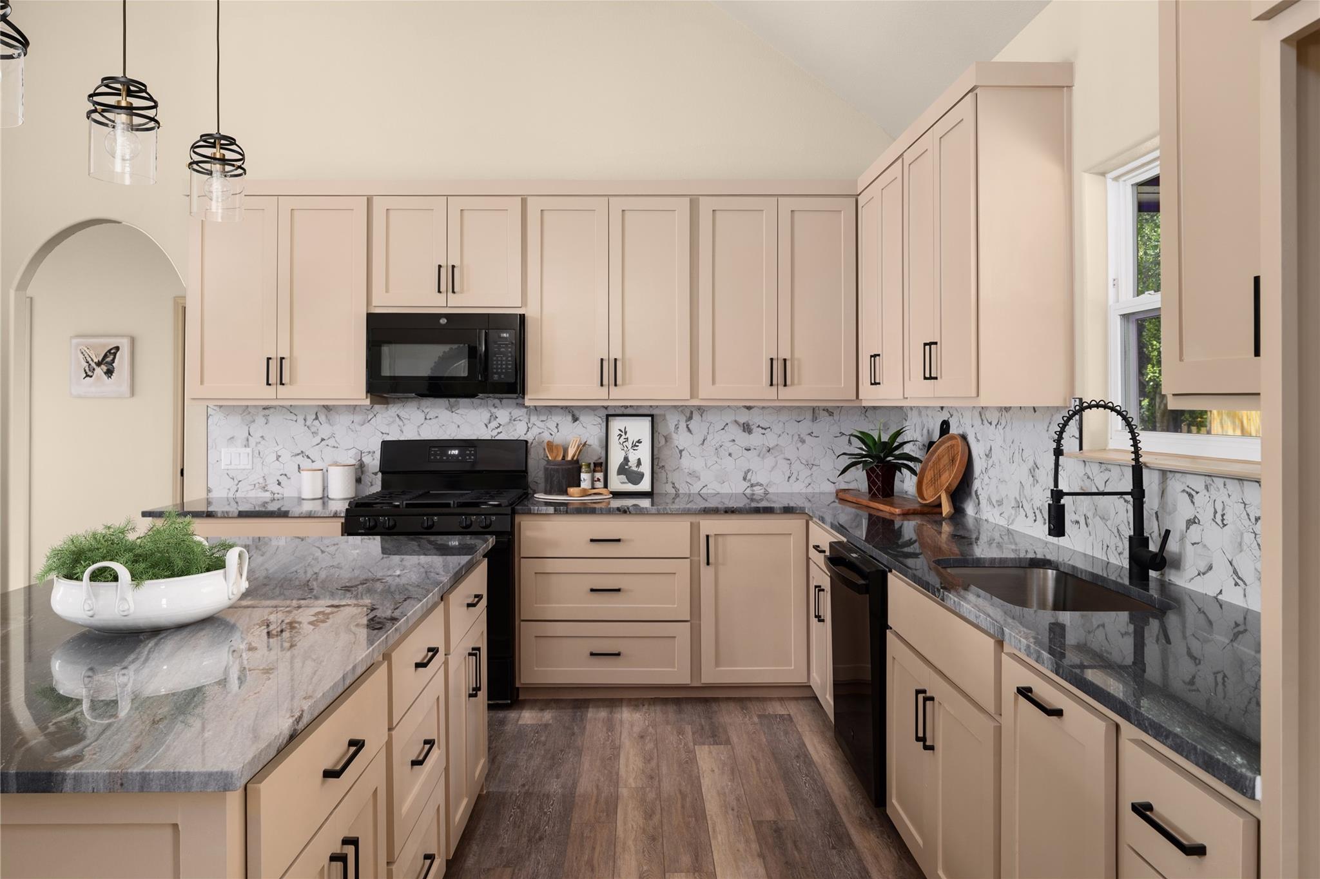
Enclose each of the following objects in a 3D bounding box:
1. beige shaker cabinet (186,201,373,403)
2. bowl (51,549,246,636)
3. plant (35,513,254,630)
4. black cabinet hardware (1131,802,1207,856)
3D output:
[{"bbox_3d":[-1.867,-0.690,4.442,0.890,1.020,0.325,0,1,-1],"label":"beige shaker cabinet"},{"bbox_3d":[-1.064,0.307,1.853,0.375,0.155,0.375,0,1,0],"label":"bowl"},{"bbox_3d":[-1.072,0.270,1.855,0.400,0.230,0.380,0,1,-1],"label":"plant"},{"bbox_3d":[0.721,0.548,1.245,0.036,0.013,0.134,0,1,-1],"label":"black cabinet hardware"}]

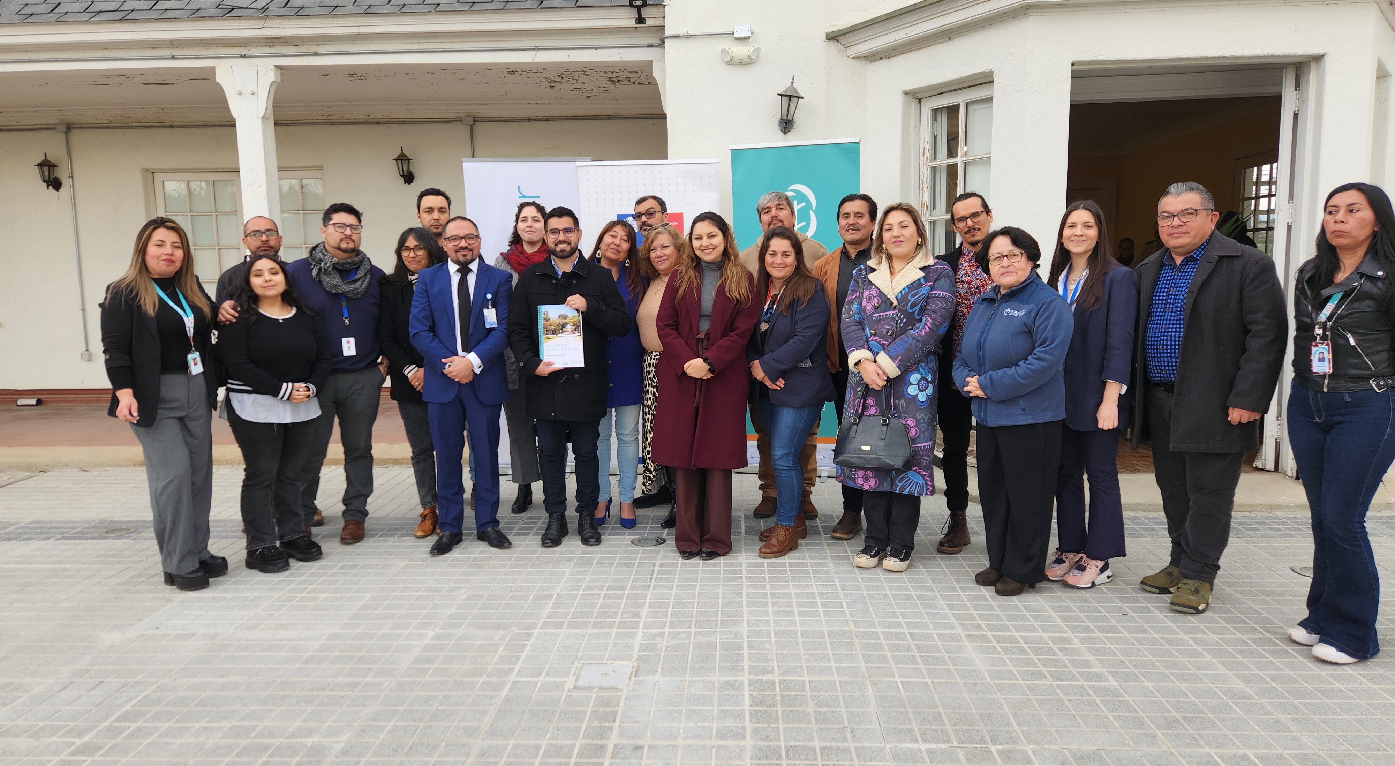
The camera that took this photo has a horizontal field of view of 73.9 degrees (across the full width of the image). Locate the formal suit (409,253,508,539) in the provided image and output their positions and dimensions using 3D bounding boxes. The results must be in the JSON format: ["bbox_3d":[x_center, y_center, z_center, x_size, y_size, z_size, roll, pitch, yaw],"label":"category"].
[{"bbox_3d":[-1.175,0.075,4.617,0.500,1.380,0.300,-2,7,-5],"label":"formal suit"}]

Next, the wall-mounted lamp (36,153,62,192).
[{"bbox_3d":[-6.253,-2.032,8.930,0.185,0.370,0.240,-1,7,2],"label":"wall-mounted lamp"}]

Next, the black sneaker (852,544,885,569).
[{"bbox_3d":[0.805,0.756,4.276,0.101,0.120,0.270,3,8,31],"label":"black sneaker"}]

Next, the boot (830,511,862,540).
[{"bbox_3d":[0.763,0.692,4.735,0.112,0.140,0.300,3,8,30],"label":"boot"}]

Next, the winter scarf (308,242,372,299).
[{"bbox_3d":[-1.806,-0.563,4.677,0.310,0.284,0.290,-3,7,-17],"label":"winter scarf"}]

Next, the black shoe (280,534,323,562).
[{"bbox_3d":[-1.934,0.779,4.516,0.268,0.120,0.107,3,8,28],"label":"black shoe"}]

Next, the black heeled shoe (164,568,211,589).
[{"bbox_3d":[-2.288,0.832,4.150,0.250,0.130,0.097,3,8,26],"label":"black heeled shoe"}]

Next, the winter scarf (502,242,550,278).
[{"bbox_3d":[-0.930,-0.659,5.120,0.300,0.270,0.250,-2,7,-5],"label":"winter scarf"}]

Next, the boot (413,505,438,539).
[{"bbox_3d":[-1.425,0.715,4.930,0.100,0.140,0.270,0,7,8],"label":"boot"}]

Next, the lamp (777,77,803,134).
[{"bbox_3d":[0.587,-1.757,5.870,0.165,0.343,0.200,5,7,2],"label":"lamp"}]

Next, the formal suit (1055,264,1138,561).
[{"bbox_3d":[1.741,0.142,4.075,0.430,1.323,0.290,5,9,38],"label":"formal suit"}]

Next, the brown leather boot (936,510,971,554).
[{"bbox_3d":[1.241,0.683,4.449,0.109,0.200,0.295,4,8,34],"label":"brown leather boot"}]

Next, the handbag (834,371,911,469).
[{"bbox_3d":[0.761,0.166,4.030,0.325,0.400,0.150,1,8,17],"label":"handbag"}]

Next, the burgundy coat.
[{"bbox_3d":[0.044,-0.059,4.415,0.510,0.950,0.330,0,7,8],"label":"burgundy coat"}]

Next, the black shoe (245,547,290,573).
[{"bbox_3d":[-2.015,0.806,4.340,0.268,0.120,0.107,3,8,28],"label":"black shoe"}]

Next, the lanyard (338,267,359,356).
[{"bbox_3d":[-1.738,-0.371,4.611,0.140,0.440,0.130,-5,8,-28],"label":"lanyard"}]

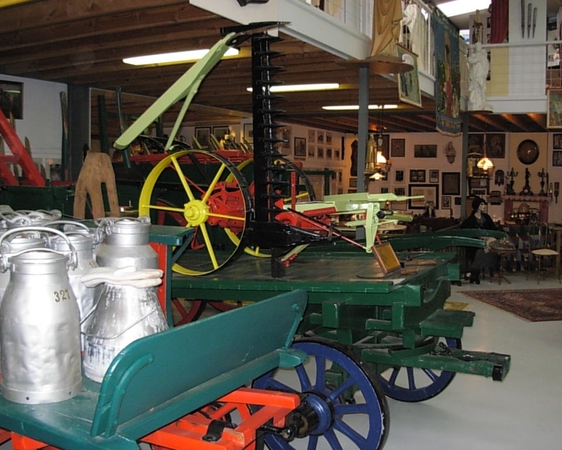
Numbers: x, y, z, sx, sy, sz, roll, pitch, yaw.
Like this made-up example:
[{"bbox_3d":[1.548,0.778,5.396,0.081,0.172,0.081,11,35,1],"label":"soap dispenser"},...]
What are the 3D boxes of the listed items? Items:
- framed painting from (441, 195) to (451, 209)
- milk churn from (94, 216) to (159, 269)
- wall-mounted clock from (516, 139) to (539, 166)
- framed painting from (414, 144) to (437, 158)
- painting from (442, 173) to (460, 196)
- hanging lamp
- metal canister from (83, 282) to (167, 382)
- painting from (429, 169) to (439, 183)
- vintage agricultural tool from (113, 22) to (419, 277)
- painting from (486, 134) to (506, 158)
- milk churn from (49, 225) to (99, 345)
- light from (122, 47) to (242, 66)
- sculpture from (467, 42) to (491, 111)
[{"bbox_3d":[3.973,-0.536,15.784,0.212,0.304,0.030,3,5,24],"label":"framed painting"},{"bbox_3d":[-0.734,0.242,3.130,0.286,0.547,0.286,1,4,0],"label":"milk churn"},{"bbox_3d":[5.604,-1.649,14.930,0.479,0.575,0.120,3,5,24],"label":"wall-mounted clock"},{"bbox_3d":[3.630,-1.841,16.500,0.549,0.321,0.040,2,5,15],"label":"framed painting"},{"bbox_3d":[4.065,-0.978,15.712,0.417,0.547,0.040,3,5,24],"label":"painting"},{"bbox_3d":[3.947,-1.373,12.700,0.315,0.740,0.315,1,4,0],"label":"hanging lamp"},{"bbox_3d":[-0.700,0.463,2.965,0.370,0.410,0.370,0,4,-11],"label":"metal canister"},{"bbox_3d":[3.838,-1.209,16.450,0.234,0.325,0.040,2,5,15],"label":"painting"},{"bbox_3d":[-0.029,-0.482,4.583,2.017,1.581,1.340,3,5,24],"label":"vintage agricultural tool"},{"bbox_3d":[5.258,-1.922,16.100,0.438,0.589,0.040,2,5,15],"label":"painting"},{"bbox_3d":[-0.956,0.271,3.011,0.262,0.502,0.262,1,4,0],"label":"milk churn"},{"bbox_3d":[-0.961,-1.590,6.227,1.270,0.080,0.130,2,5,21],"label":"light"},{"bbox_3d":[3.345,-2.497,11.100,0.410,1.150,0.370,2,5,17],"label":"sculpture"}]

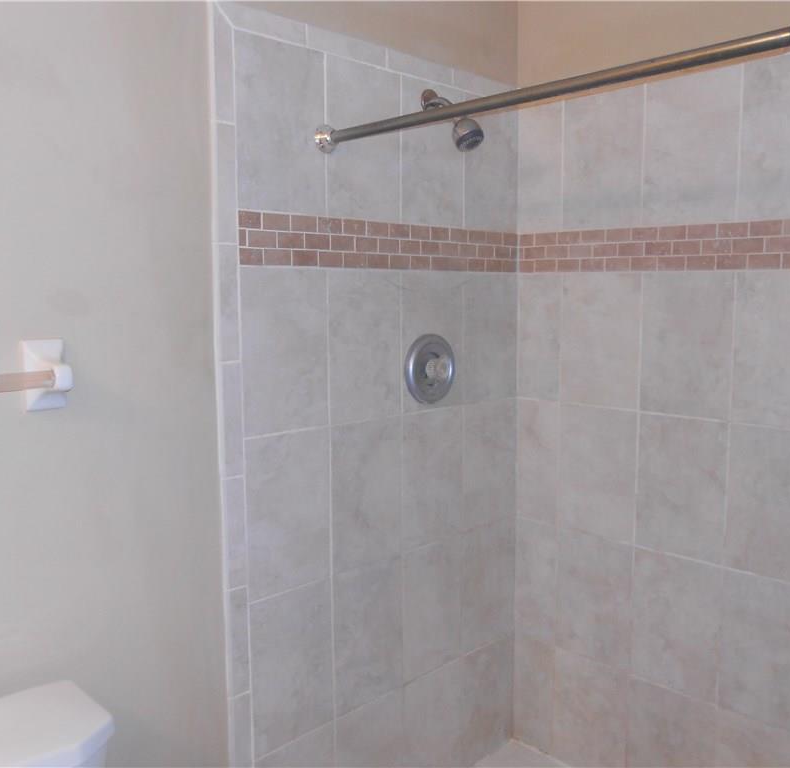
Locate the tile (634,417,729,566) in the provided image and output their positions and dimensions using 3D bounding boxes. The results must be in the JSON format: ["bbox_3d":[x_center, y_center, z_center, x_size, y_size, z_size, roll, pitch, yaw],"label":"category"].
[{"bbox_3d":[0.617,0.221,1.664,0.009,0.304,0.198,-6,9,-44],"label":"tile"}]

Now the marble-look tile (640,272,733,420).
[{"bbox_3d":[0.642,-0.086,1.697,0.010,0.320,0.206,-6,9,-44],"label":"marble-look tile"}]

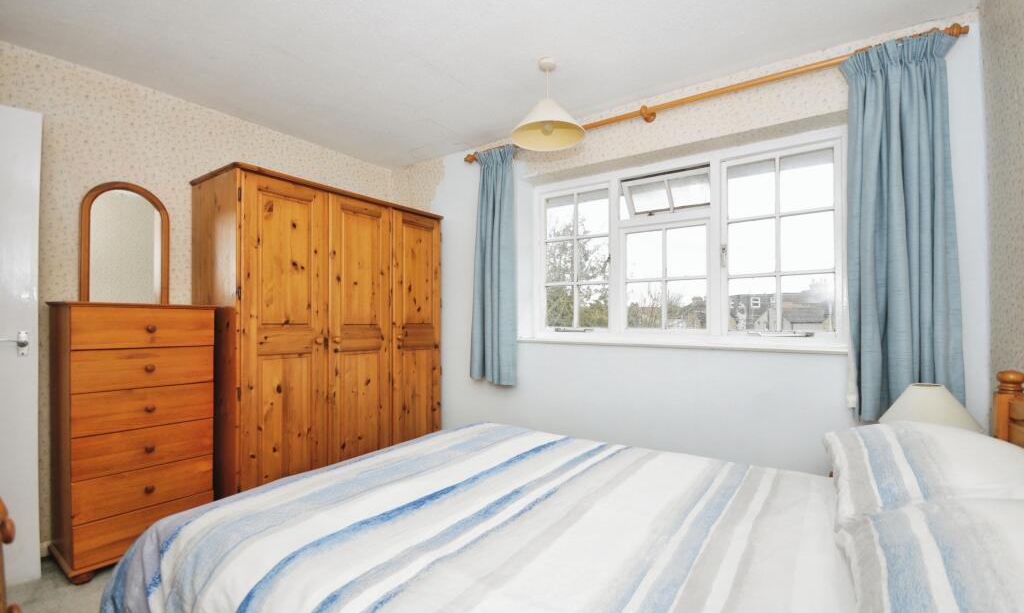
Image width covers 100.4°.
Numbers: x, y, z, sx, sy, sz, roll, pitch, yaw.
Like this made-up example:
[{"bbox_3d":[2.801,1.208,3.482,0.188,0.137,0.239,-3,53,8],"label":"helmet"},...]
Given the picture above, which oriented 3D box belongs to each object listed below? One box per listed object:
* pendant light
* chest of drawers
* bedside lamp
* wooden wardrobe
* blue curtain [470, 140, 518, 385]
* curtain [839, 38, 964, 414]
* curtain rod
[{"bbox_3d":[0.171,-0.995,2.044,0.346,0.362,0.346,0,-1,0],"label":"pendant light"},{"bbox_3d":[-1.825,0.576,2.068,0.399,1.171,0.541,-1,-1,35],"label":"chest of drawers"},{"bbox_3d":[1.457,0.449,1.482,0.274,0.360,0.274,-1,-1,35],"label":"bedside lamp"},{"bbox_3d":[-1.186,0.231,2.864,0.579,1.871,1.450,-1,-1,35],"label":"wooden wardrobe"},{"bbox_3d":[-0.136,-0.277,2.932,0.345,1.582,0.125,-1,-1,35],"label":"blue curtain"},{"bbox_3d":[1.583,-0.288,1.745,0.354,1.560,0.130,-1,-1,35],"label":"curtain"},{"bbox_3d":[0.709,-1.064,2.365,2.545,0.067,0.090,0,0,35],"label":"curtain rod"}]

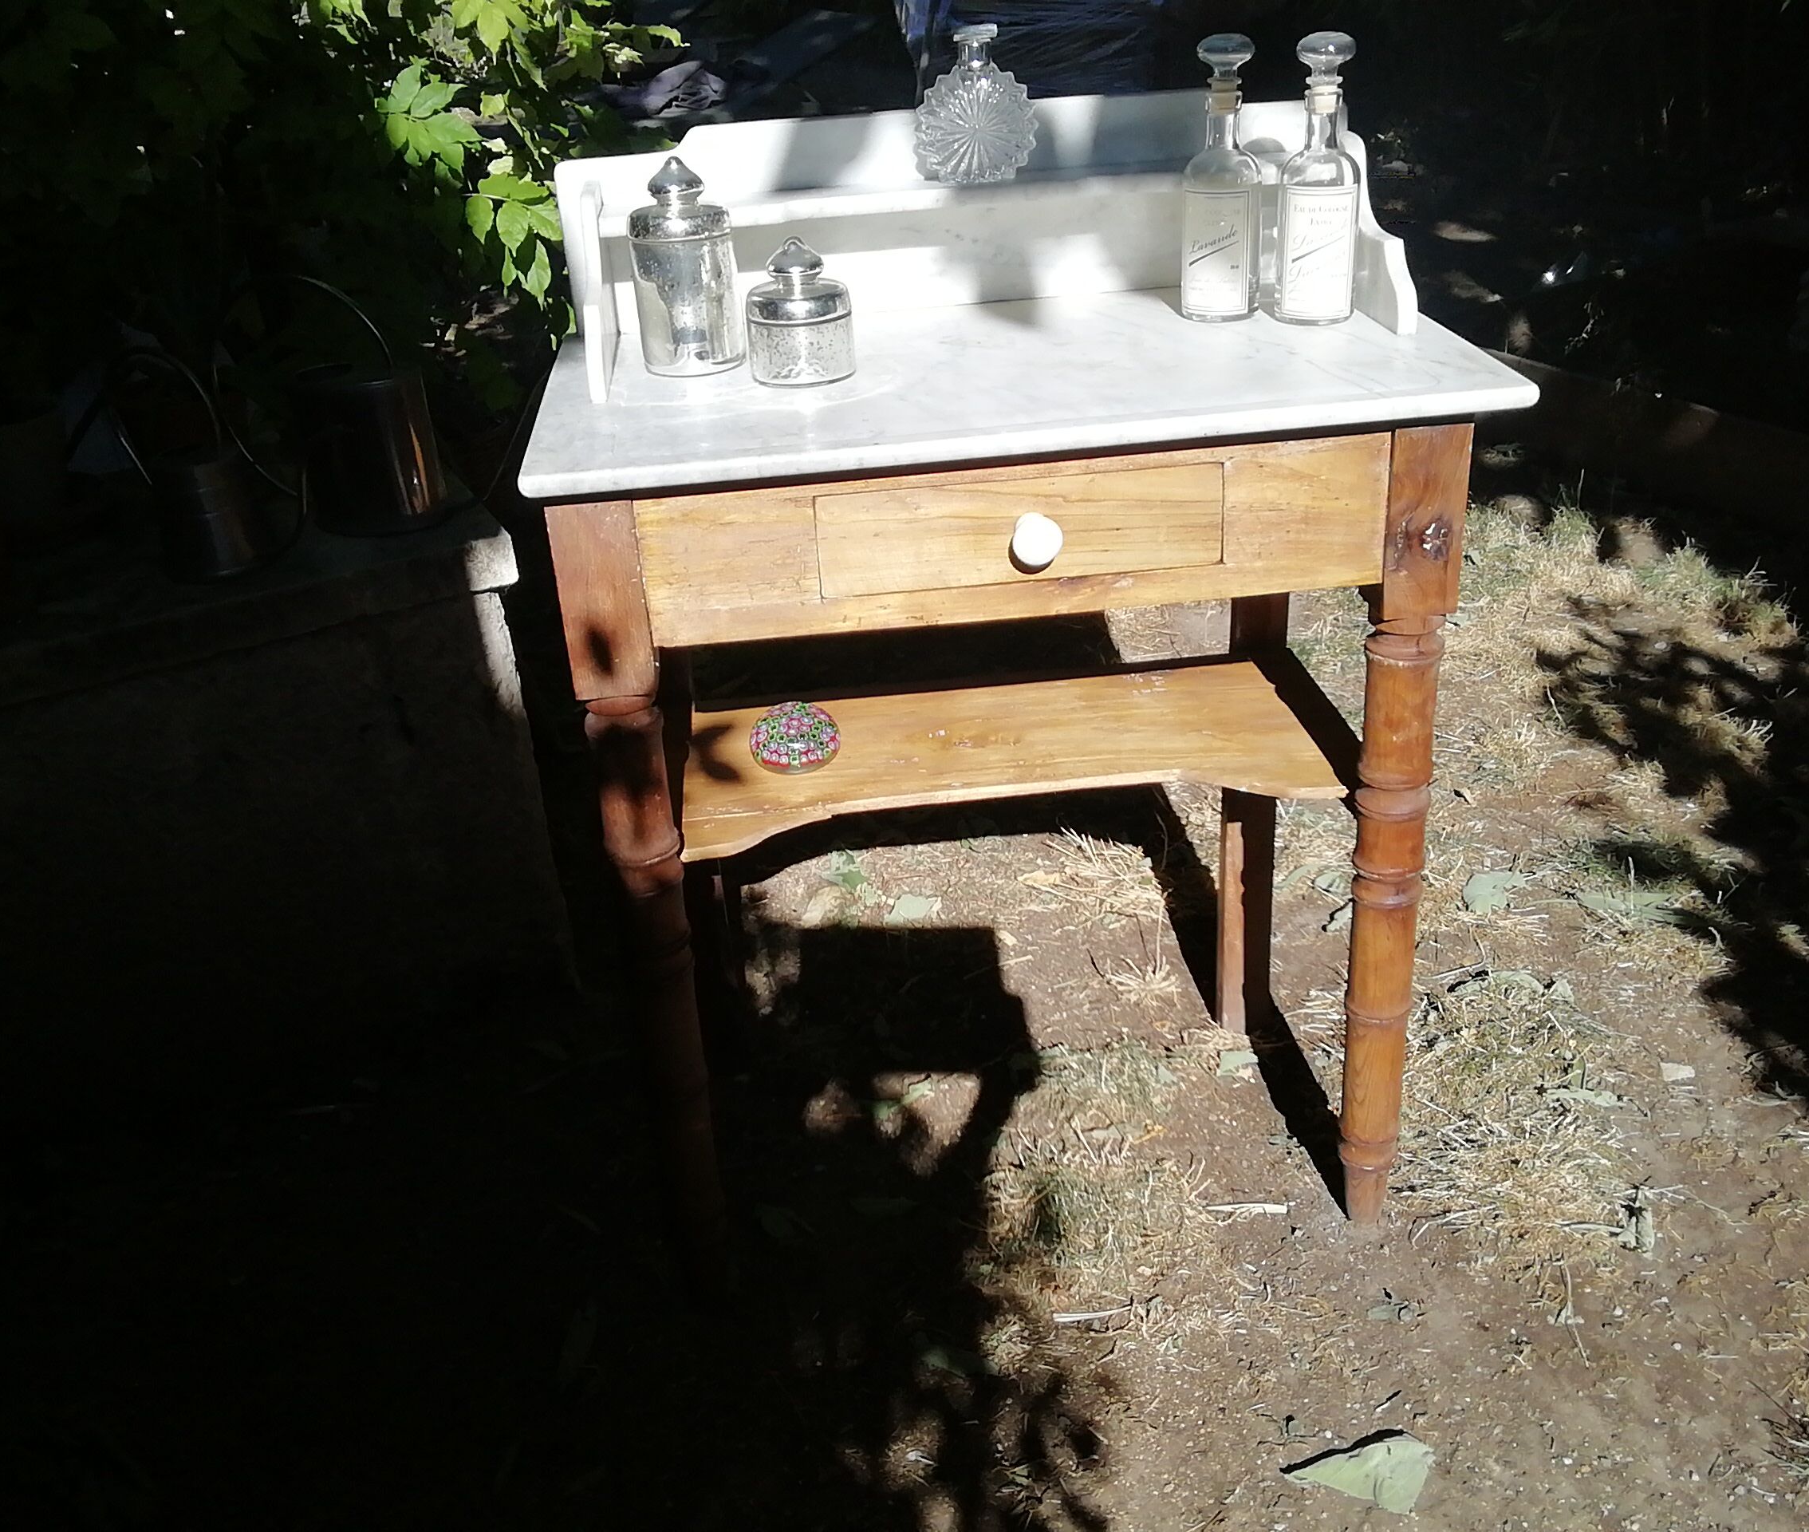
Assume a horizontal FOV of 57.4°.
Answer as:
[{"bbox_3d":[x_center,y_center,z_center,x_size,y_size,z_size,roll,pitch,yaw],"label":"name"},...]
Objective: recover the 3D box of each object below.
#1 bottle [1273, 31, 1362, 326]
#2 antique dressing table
[{"bbox_3d":[0.326,-0.467,1.318,0.066,0.215,0.066,2,29,10],"label":"bottle"},{"bbox_3d":[0.095,-0.039,1.471,0.715,0.990,0.393,-6,28,-3],"label":"antique dressing table"}]

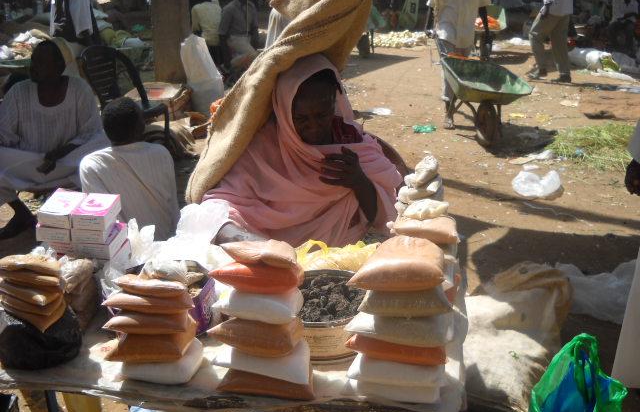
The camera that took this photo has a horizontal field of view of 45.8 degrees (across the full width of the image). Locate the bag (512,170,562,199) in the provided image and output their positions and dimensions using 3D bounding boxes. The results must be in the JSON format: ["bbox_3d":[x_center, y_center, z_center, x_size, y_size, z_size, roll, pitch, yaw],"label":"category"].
[{"bbox_3d":[1.518,-0.150,5.290,0.340,0.150,0.240,3,20,5],"label":"bag"}]

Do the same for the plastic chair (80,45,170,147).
[{"bbox_3d":[-1.257,-0.535,4.800,0.570,0.870,0.560,-16,26,-41],"label":"plastic chair"}]

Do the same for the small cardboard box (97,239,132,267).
[{"bbox_3d":[-0.646,0.149,2.267,0.105,0.052,0.170,3,20,4],"label":"small cardboard box"}]

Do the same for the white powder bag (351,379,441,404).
[{"bbox_3d":[0.163,0.356,1.658,0.185,0.050,0.180,3,19,7],"label":"white powder bag"}]

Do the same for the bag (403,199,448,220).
[{"bbox_3d":[0.266,0.009,1.910,0.115,0.040,0.085,4,20,8],"label":"bag"}]

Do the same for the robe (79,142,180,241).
[{"bbox_3d":[-0.769,-0.002,3.060,0.420,0.580,0.350,-1,19,-6],"label":"robe"}]

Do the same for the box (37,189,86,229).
[{"bbox_3d":[-0.747,0.011,2.223,0.092,0.045,0.180,2,20,1],"label":"box"}]

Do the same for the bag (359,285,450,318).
[{"bbox_3d":[0.177,0.162,1.583,0.195,0.062,0.180,3,19,7],"label":"bag"}]

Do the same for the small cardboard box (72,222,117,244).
[{"bbox_3d":[-0.637,0.058,2.192,0.094,0.043,0.190,2,19,3],"label":"small cardboard box"}]

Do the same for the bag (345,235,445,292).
[{"bbox_3d":[0.157,0.118,1.557,0.185,0.060,0.165,4,20,6],"label":"bag"}]

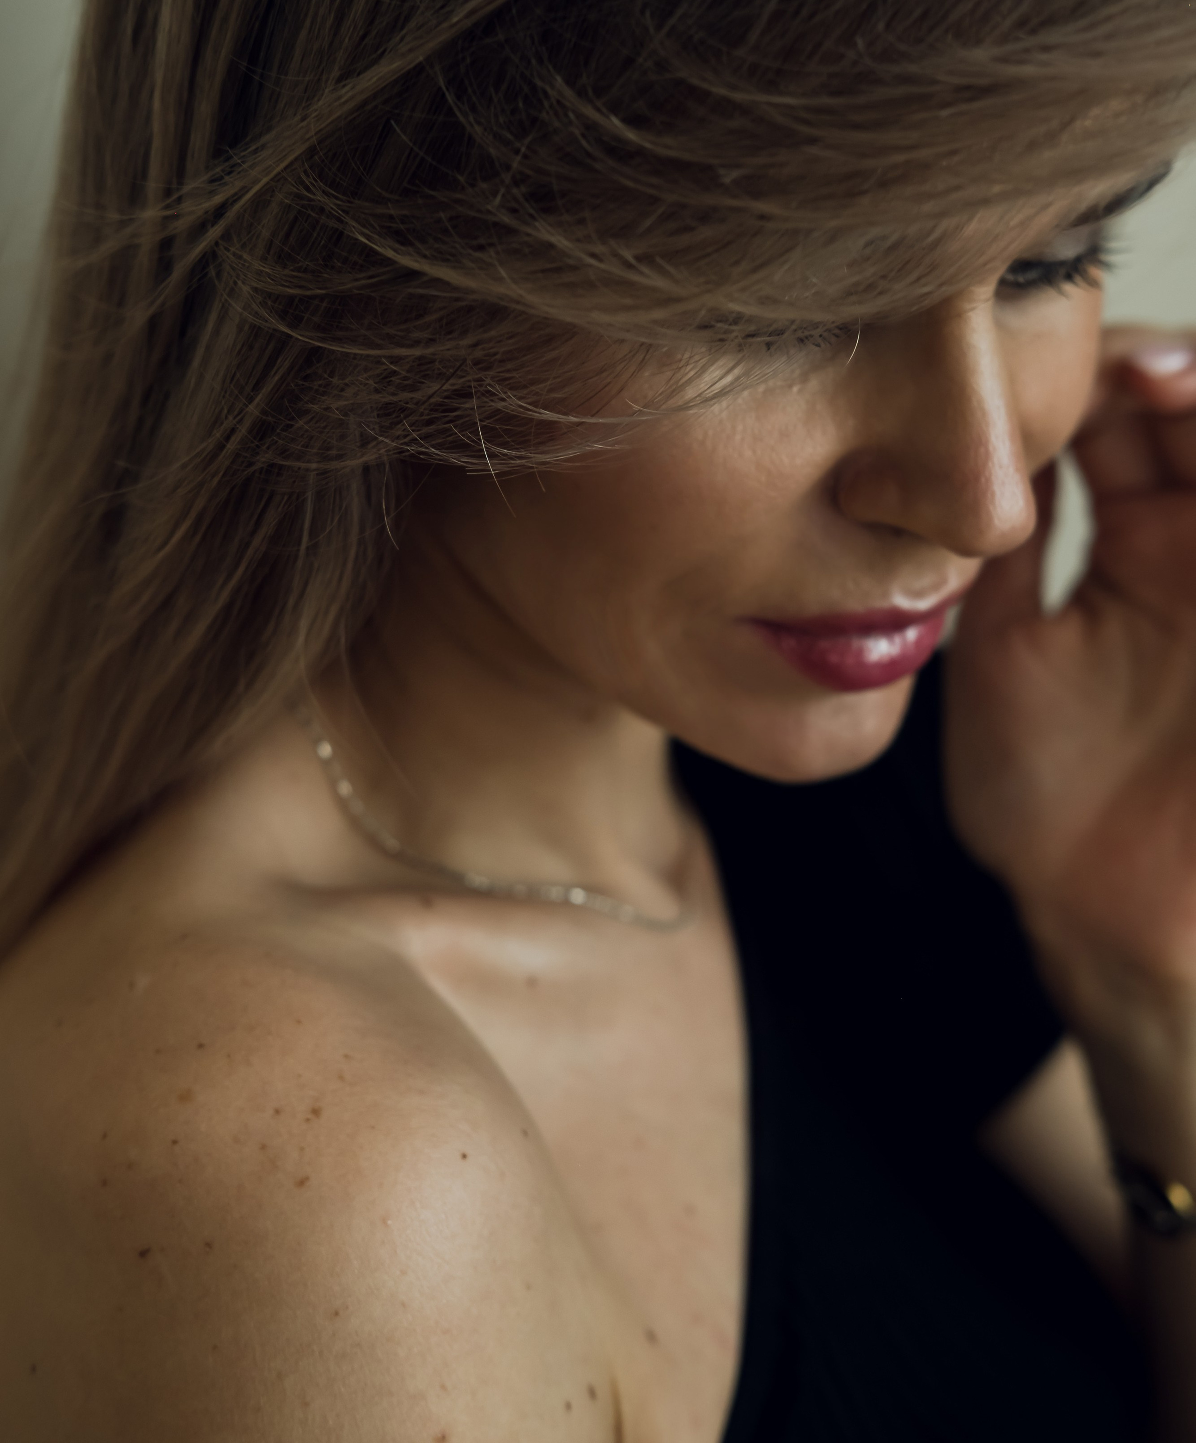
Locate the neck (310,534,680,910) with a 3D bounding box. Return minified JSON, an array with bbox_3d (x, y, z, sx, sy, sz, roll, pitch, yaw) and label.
[{"bbox_3d":[-0.026,-0.004,0.642,0.110,0.105,0.105,7,30,-4],"label":"neck"}]

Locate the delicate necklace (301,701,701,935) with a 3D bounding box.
[{"bbox_3d":[-0.027,0.011,0.660,0.116,0.060,0.112,16,29,32],"label":"delicate necklace"}]

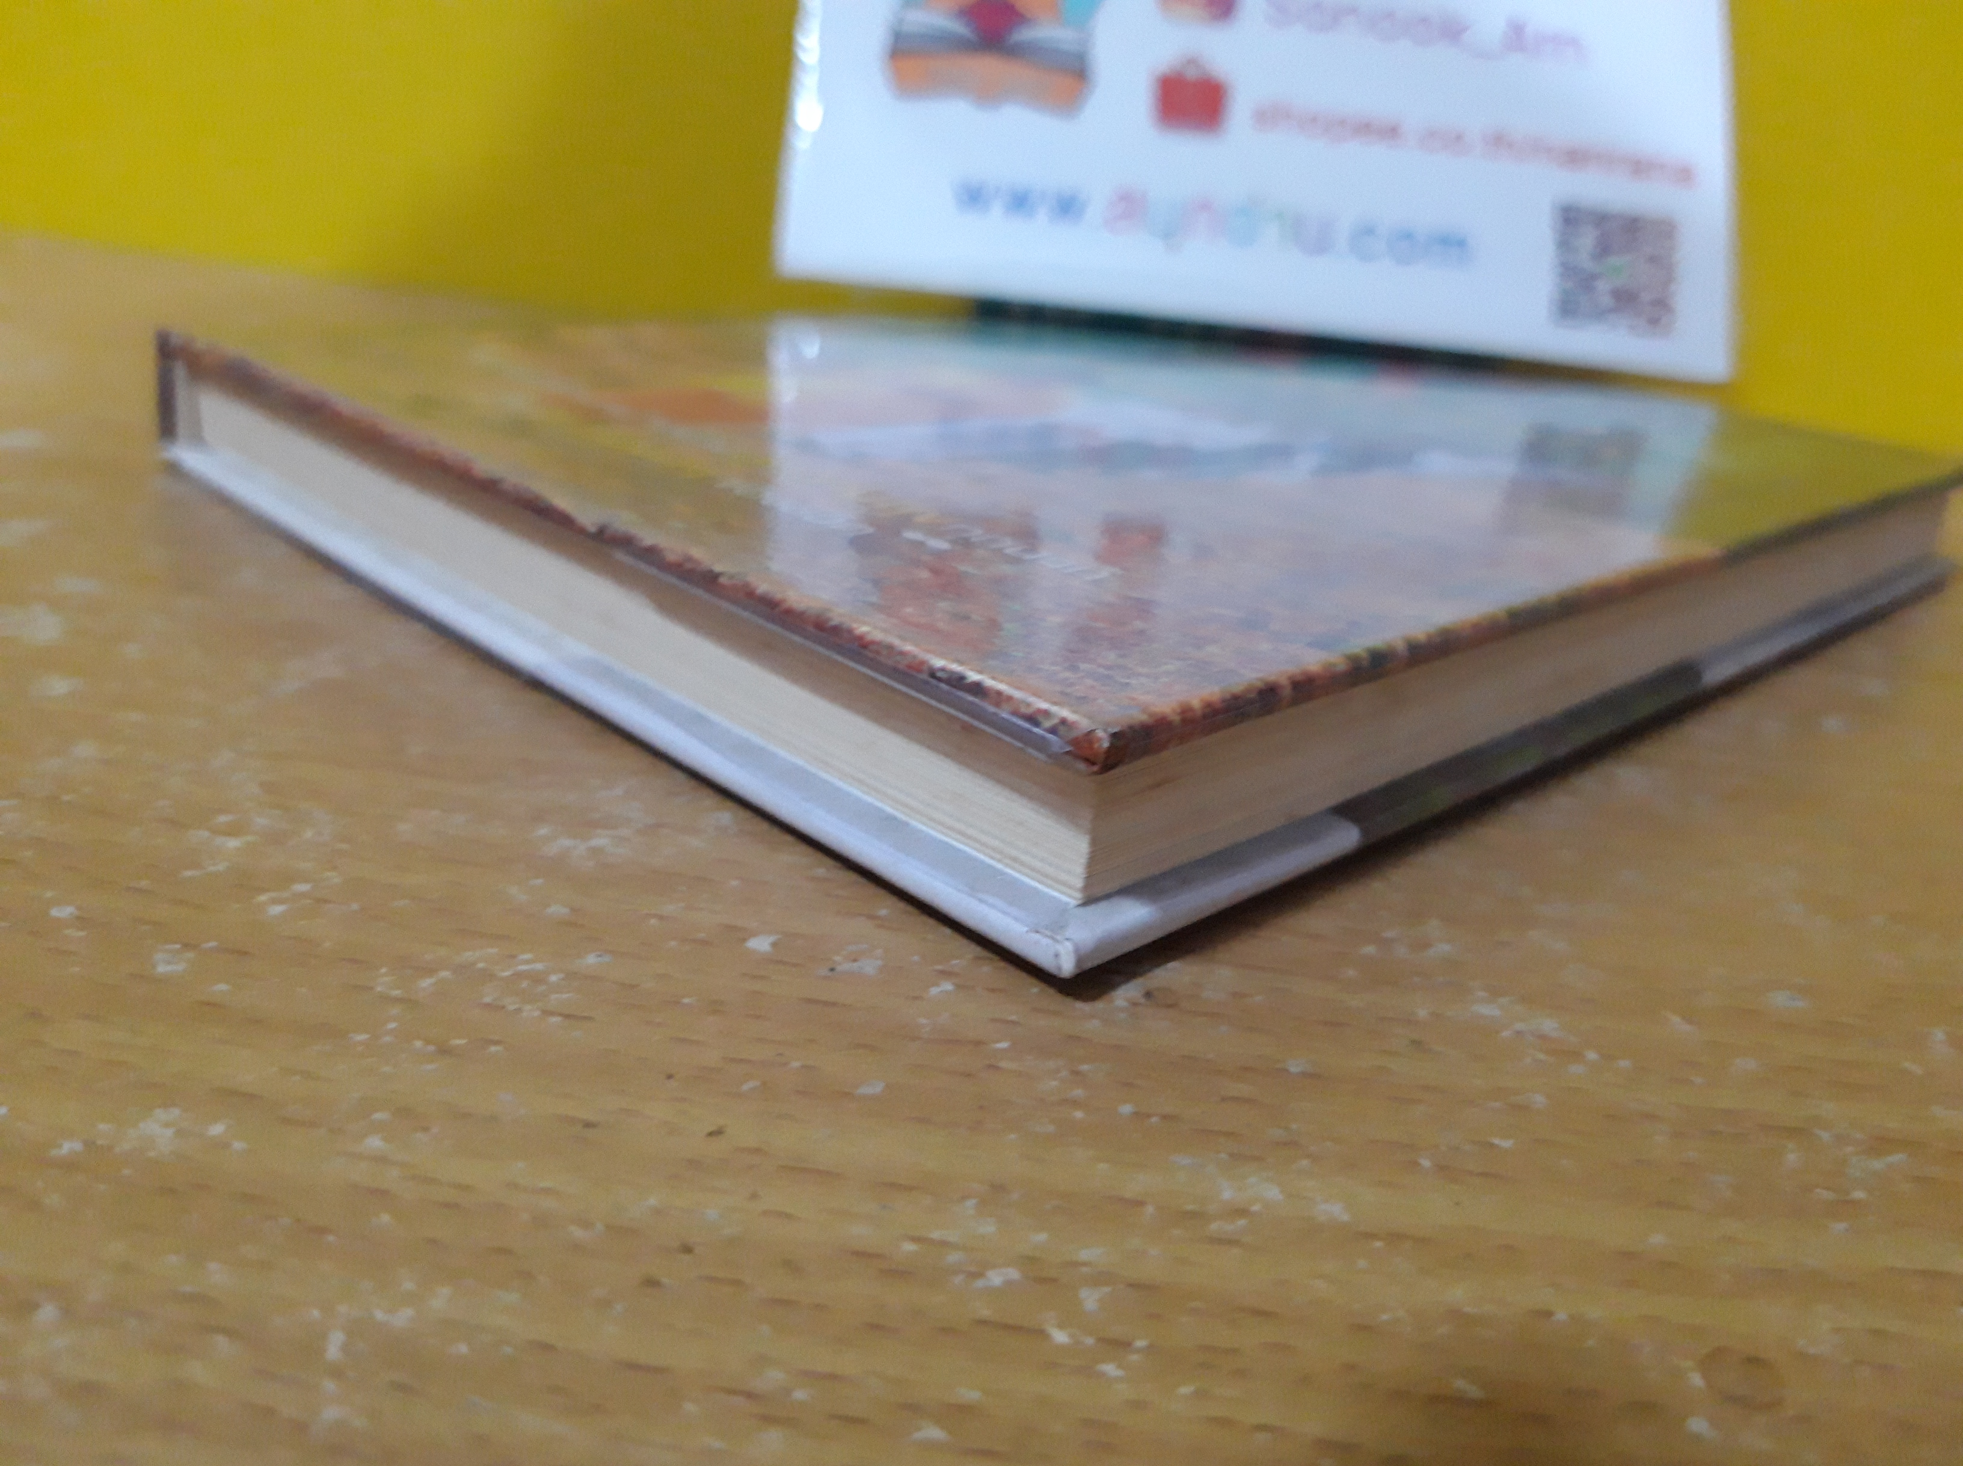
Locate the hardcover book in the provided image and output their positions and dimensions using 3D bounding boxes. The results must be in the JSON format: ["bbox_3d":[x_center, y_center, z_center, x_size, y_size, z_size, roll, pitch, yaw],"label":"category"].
[{"bbox_3d":[0.022,-0.037,0.204,0.200,0.016,0.157,-16,30,-43],"label":"hardcover book"}]

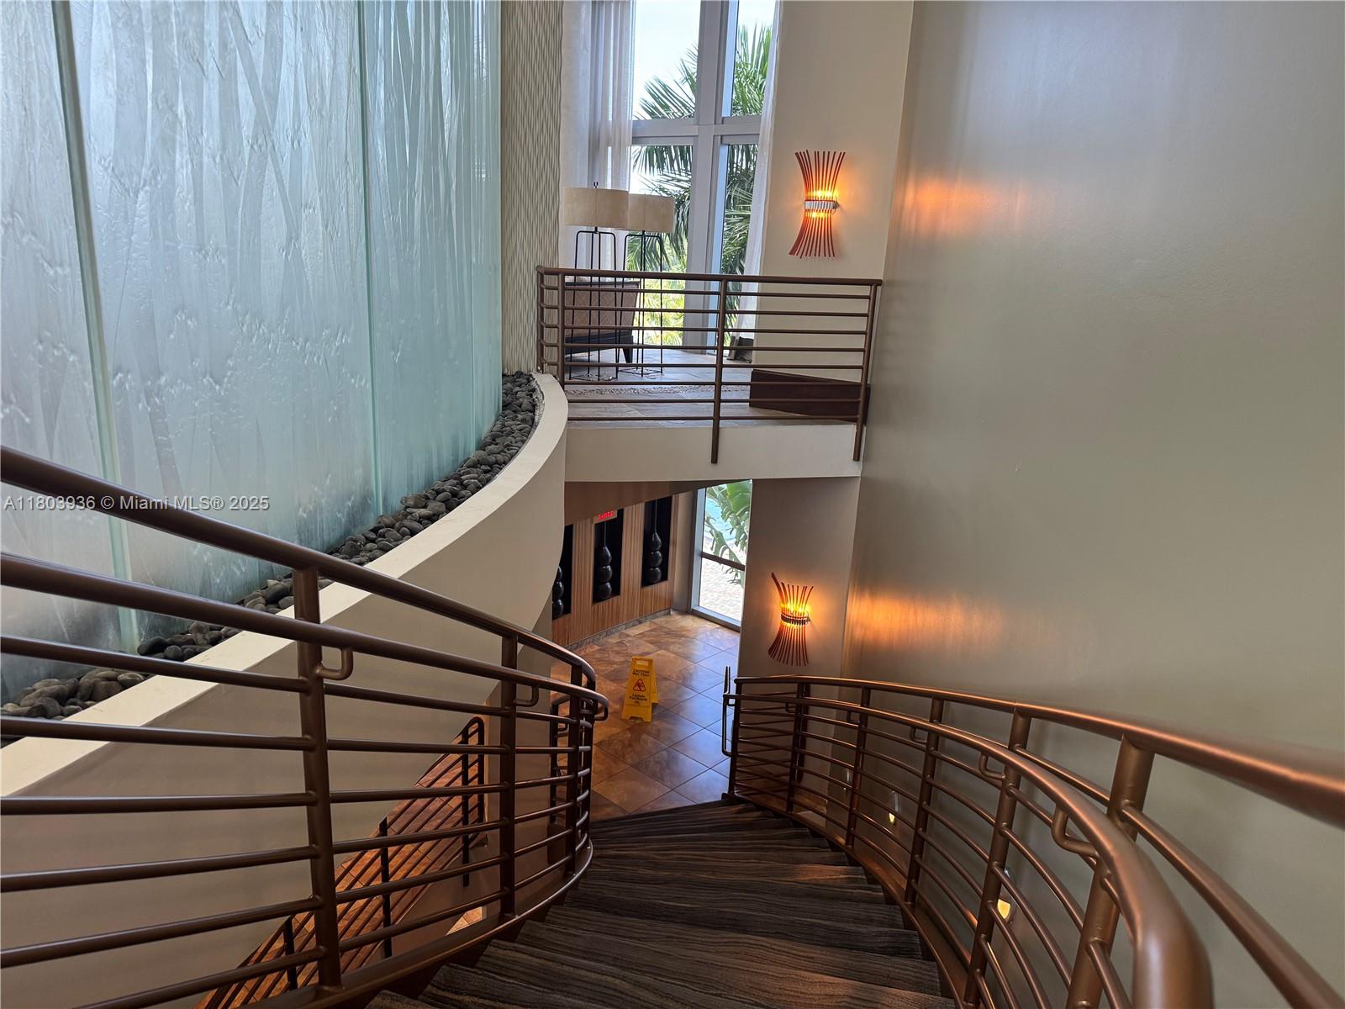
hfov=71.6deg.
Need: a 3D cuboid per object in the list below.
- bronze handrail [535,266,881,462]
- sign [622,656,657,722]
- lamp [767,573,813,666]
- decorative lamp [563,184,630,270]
[{"bbox_3d":[0.271,-0.991,6.781,2.502,1.368,0.281,-2,17,-17],"label":"bronze handrail"},{"bbox_3d":[-0.309,1.823,9.459,0.295,0.615,0.390,5,17,6],"label":"sign"},{"bbox_3d":[0.979,0.962,7.760,0.385,0.700,0.170,15,20,35],"label":"lamp"},{"bbox_3d":[-0.684,-1.997,8.469,0.570,1.720,0.570,3,16,0],"label":"decorative lamp"}]

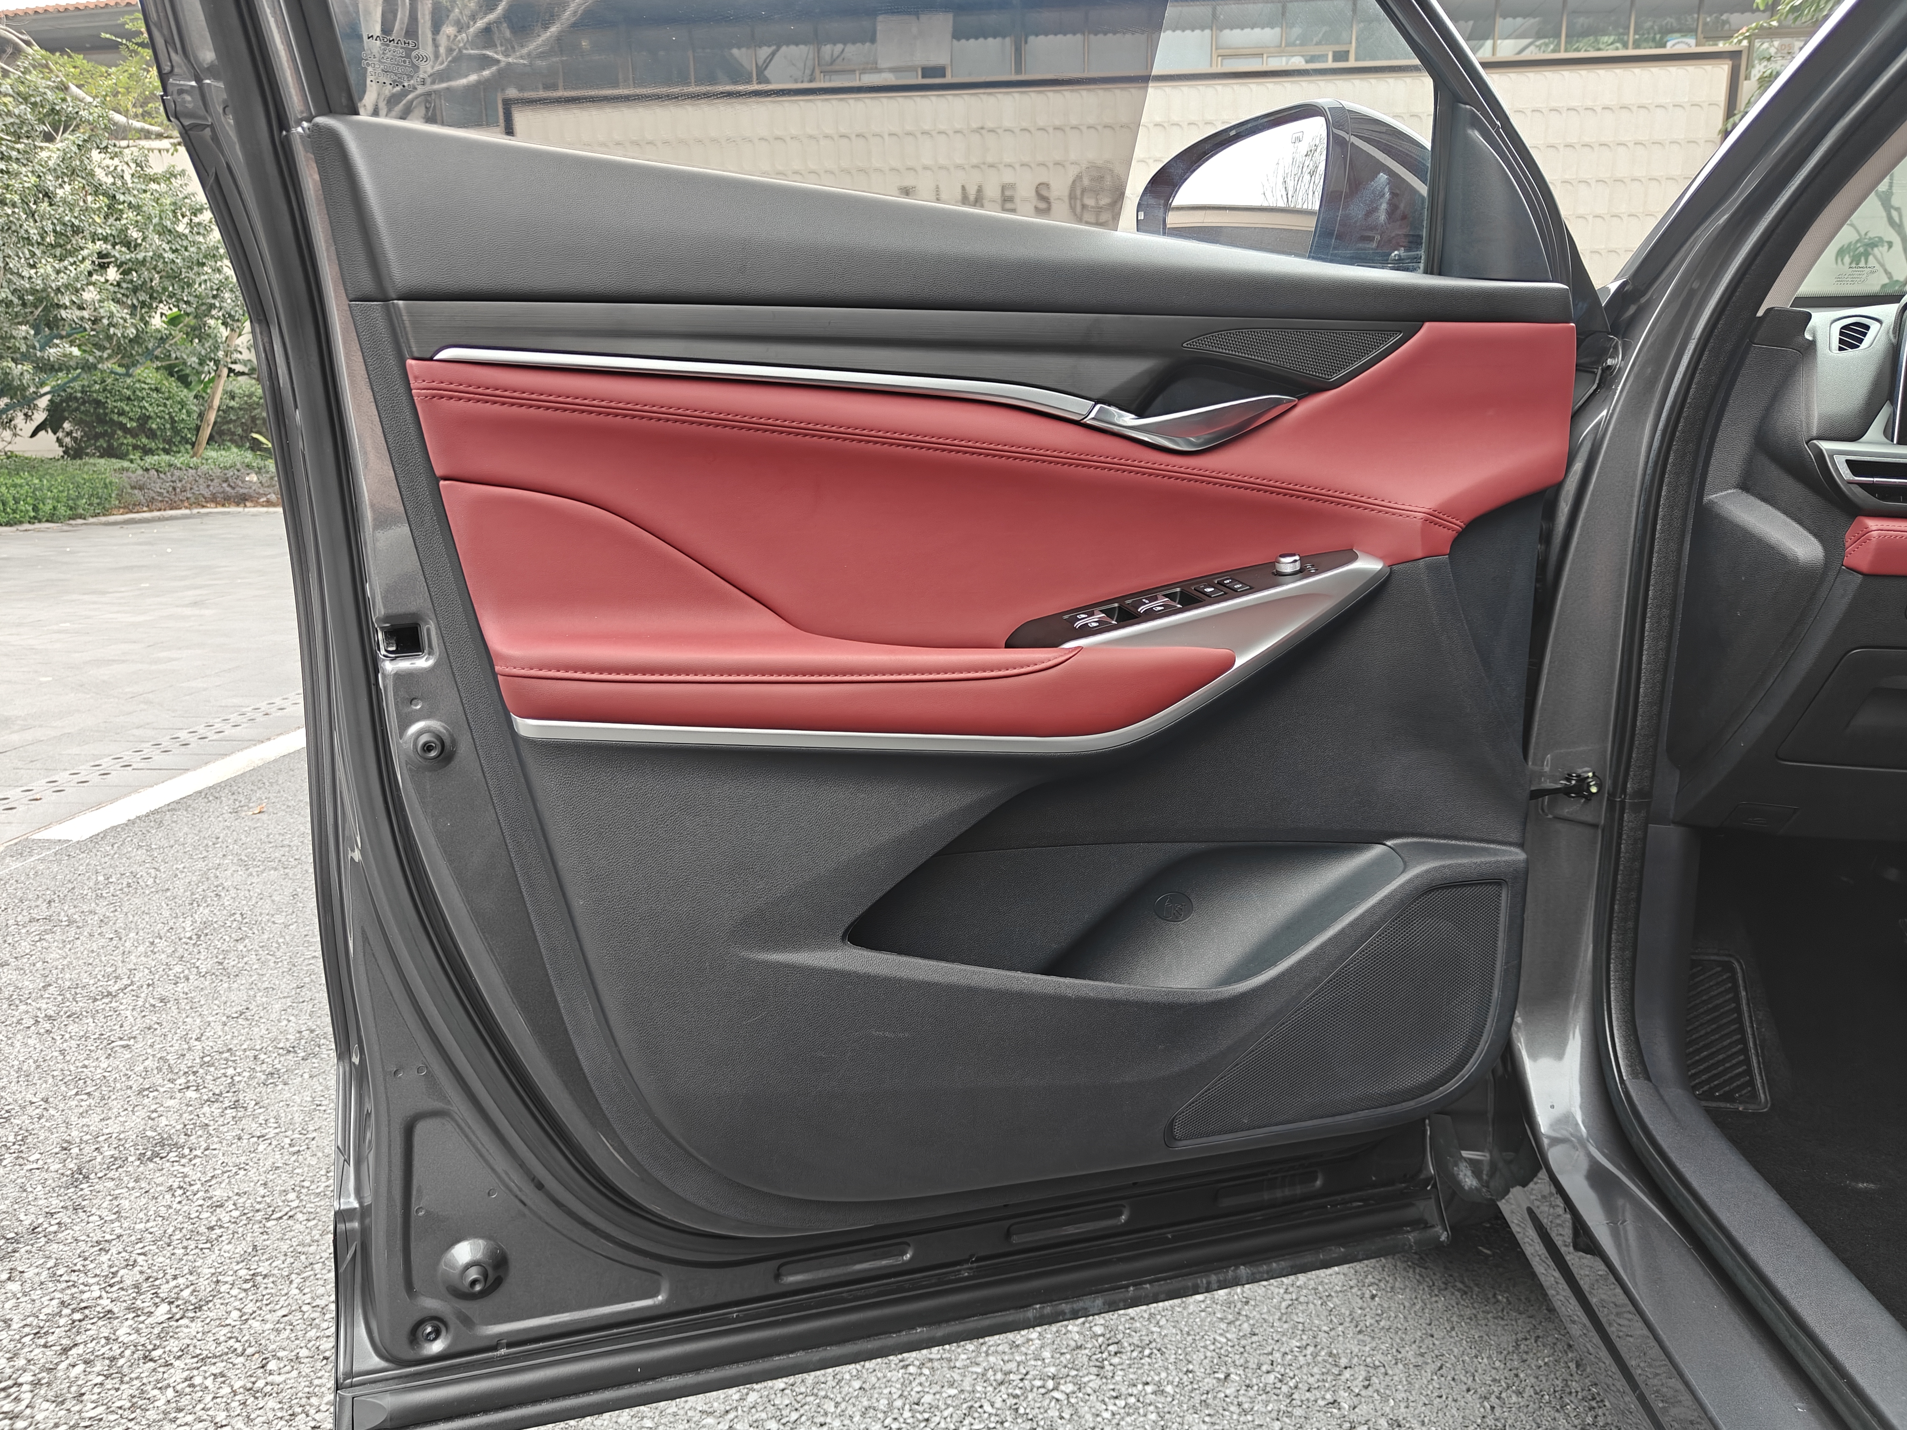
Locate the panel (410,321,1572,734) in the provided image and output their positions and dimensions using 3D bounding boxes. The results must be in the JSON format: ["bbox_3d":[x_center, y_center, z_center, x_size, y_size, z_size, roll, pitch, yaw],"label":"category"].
[{"bbox_3d":[0.079,-0.136,0.916,0.840,0.265,0.120,-4,13,-14],"label":"panel"}]

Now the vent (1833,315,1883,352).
[{"bbox_3d":[0.786,-0.332,1.149,0.045,0.035,0.020,3,-2,16],"label":"vent"}]

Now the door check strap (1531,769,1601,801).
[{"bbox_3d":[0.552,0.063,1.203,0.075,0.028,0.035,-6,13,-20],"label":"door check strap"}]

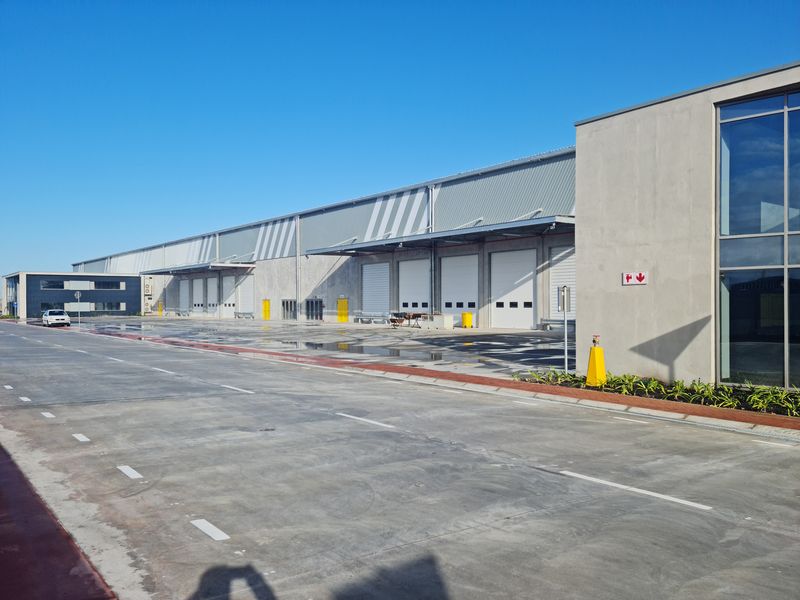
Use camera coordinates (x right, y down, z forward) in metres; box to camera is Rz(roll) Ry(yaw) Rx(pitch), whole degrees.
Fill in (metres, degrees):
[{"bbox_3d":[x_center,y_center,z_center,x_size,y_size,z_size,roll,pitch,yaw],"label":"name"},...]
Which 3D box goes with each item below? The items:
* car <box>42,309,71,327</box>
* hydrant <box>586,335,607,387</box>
[{"bbox_3d":[-29.399,1.545,53.500,1.690,1.410,4.250,0,0,-36],"label":"car"},{"bbox_3d":[4.147,1.270,13.150,0.320,1.075,0.320,0,0,-36],"label":"hydrant"}]

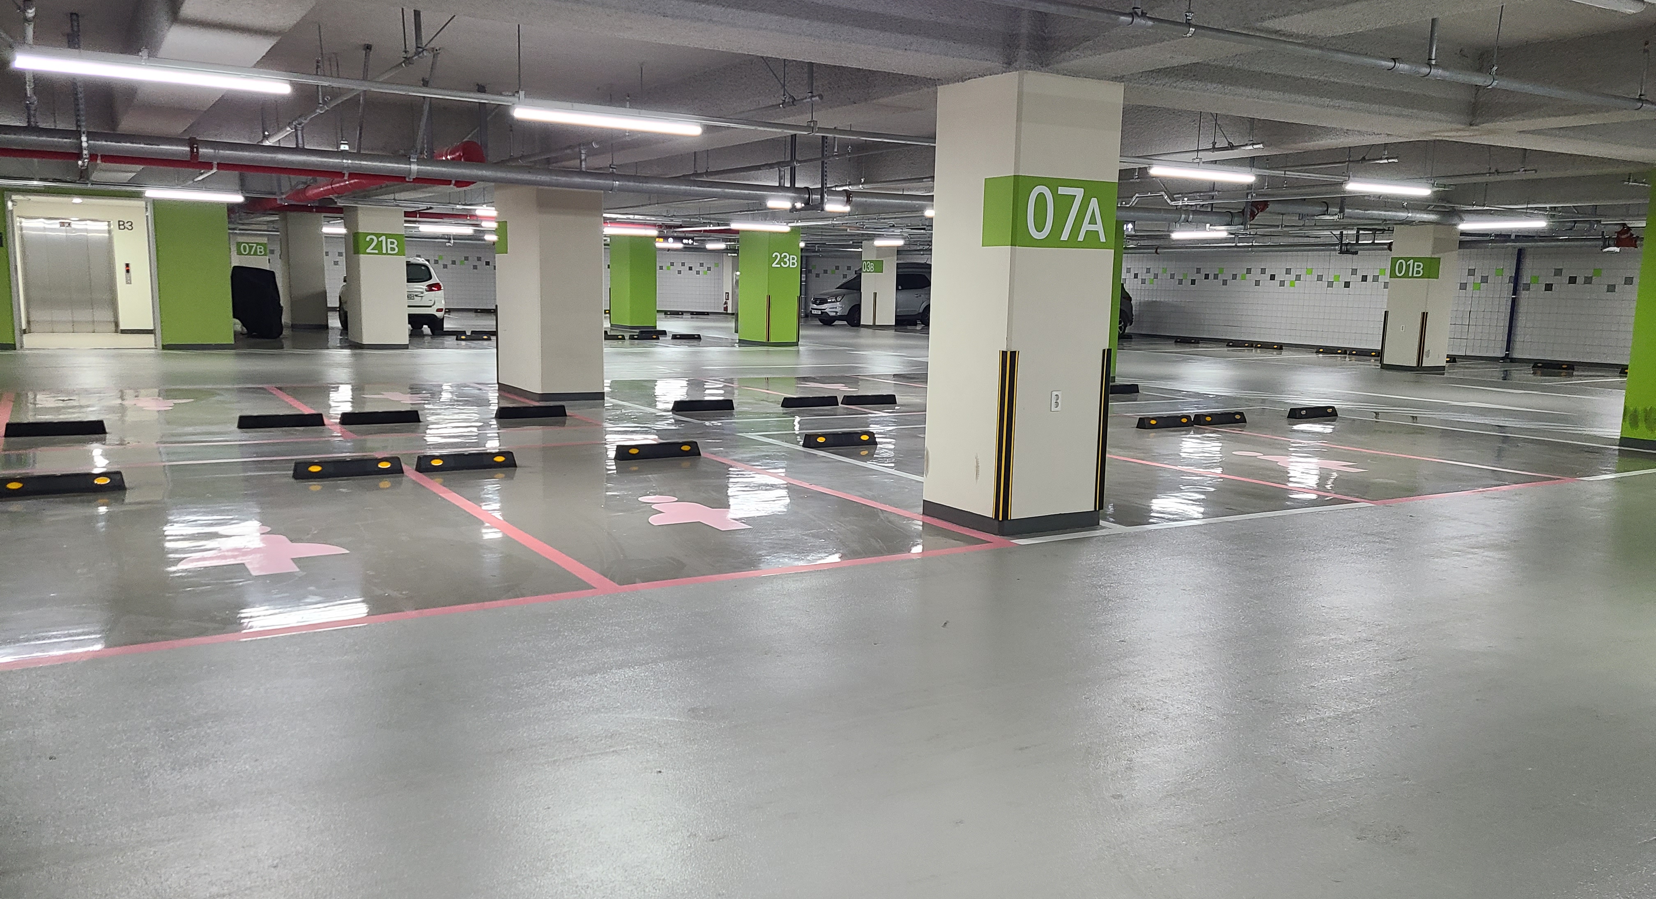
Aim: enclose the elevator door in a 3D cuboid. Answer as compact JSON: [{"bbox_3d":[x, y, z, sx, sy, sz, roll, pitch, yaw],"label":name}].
[{"bbox_3d":[-15.427,-3.493,25.323,1.598,2.250,0.104,-4,9,-31],"label":"elevator door"}]

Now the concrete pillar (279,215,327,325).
[{"bbox_3d":[-12.869,-4.417,30.535,0.784,2.812,1.554,-4,9,-31],"label":"concrete pillar"}]

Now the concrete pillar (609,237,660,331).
[{"bbox_3d":[-5.437,-4.683,34.574,0.784,2.634,1.480,-4,9,-31],"label":"concrete pillar"}]

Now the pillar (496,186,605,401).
[{"bbox_3d":[-3.345,-1.985,14.947,0.770,2.649,1.495,-4,9,-31],"label":"pillar"}]

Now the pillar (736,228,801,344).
[{"bbox_3d":[-1.332,-3.698,27.577,0.770,2.634,1.332,-4,9,-31],"label":"pillar"}]

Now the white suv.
[{"bbox_3d":[-10.747,-3.787,30.523,1.880,1.732,4.692,-4,9,-31],"label":"white suv"}]

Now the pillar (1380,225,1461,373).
[{"bbox_3d":[10.836,-2.763,22.815,0.784,2.620,0.784,-4,9,-31],"label":"pillar"}]

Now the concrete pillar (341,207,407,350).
[{"bbox_3d":[-8.596,-3.262,23.566,0.784,2.634,1.332,-4,9,-31],"label":"concrete pillar"}]

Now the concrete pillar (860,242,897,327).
[{"bbox_3d":[1.590,-5.153,38.813,0.784,2.649,0.770,-4,9,-31],"label":"concrete pillar"}]

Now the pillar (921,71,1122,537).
[{"bbox_3d":[1.158,-0.867,7.561,0.770,2.649,0.725,-4,9,-31],"label":"pillar"}]

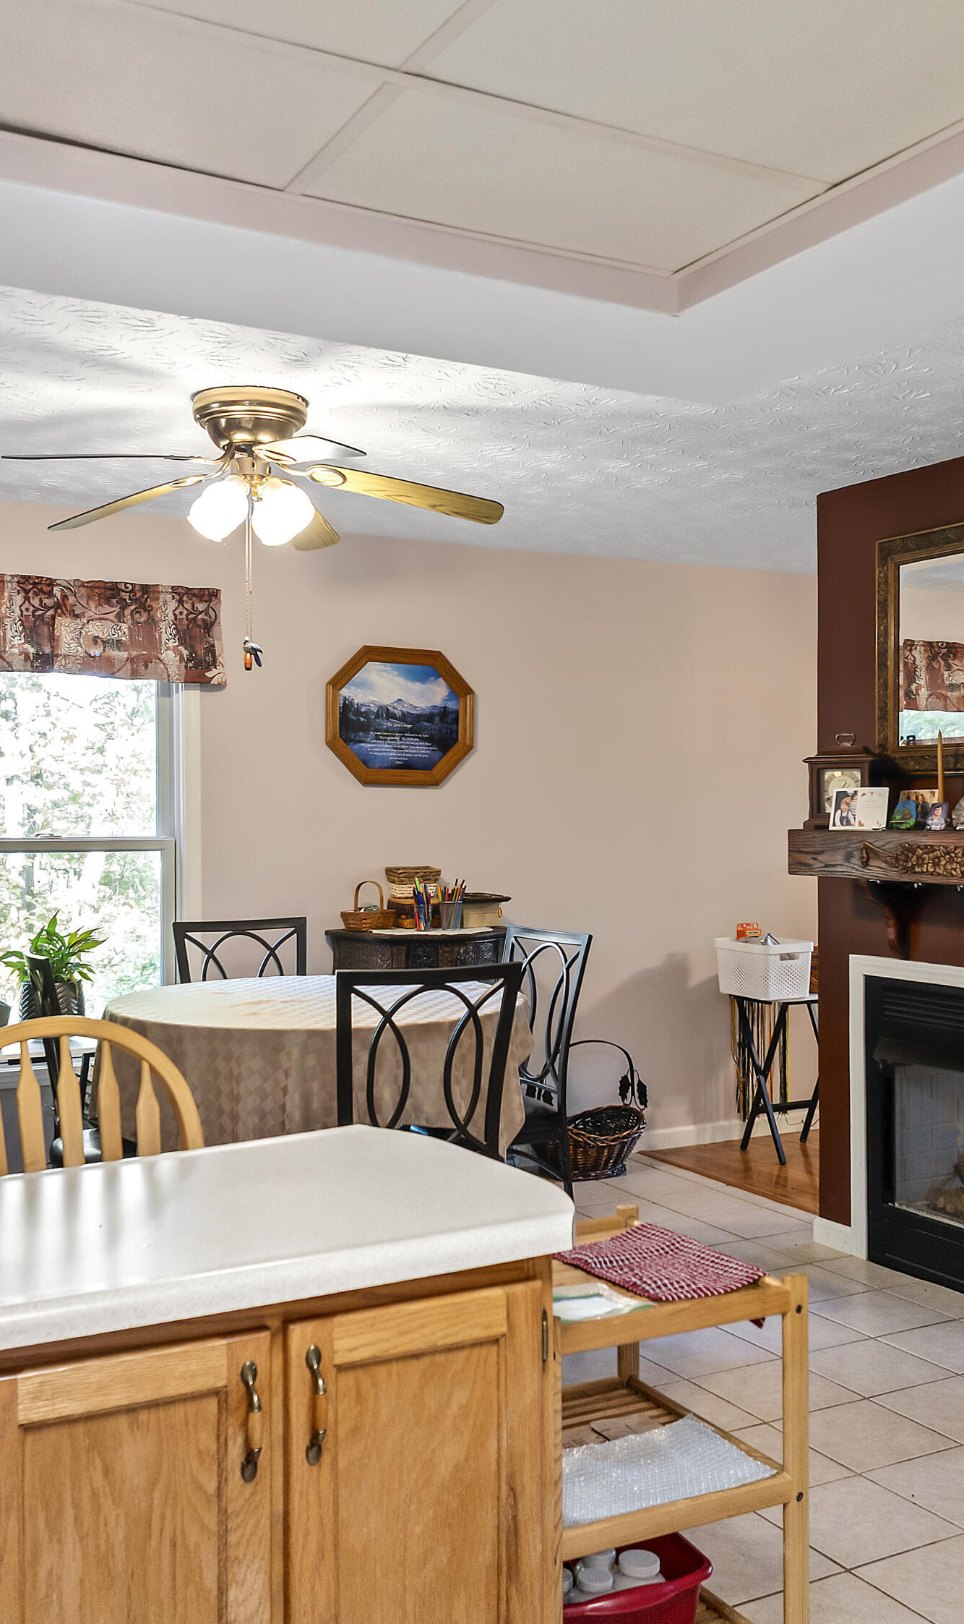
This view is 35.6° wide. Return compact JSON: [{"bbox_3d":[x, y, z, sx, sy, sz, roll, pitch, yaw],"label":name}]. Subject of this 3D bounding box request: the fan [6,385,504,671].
[{"bbox_3d":[-0.580,-0.695,3.785,1.320,0.665,1.300,0,0,-29],"label":"fan"}]

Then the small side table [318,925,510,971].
[{"bbox_3d":[-0.157,0.922,5.523,0.780,0.960,0.380,0,0,-29],"label":"small side table"}]

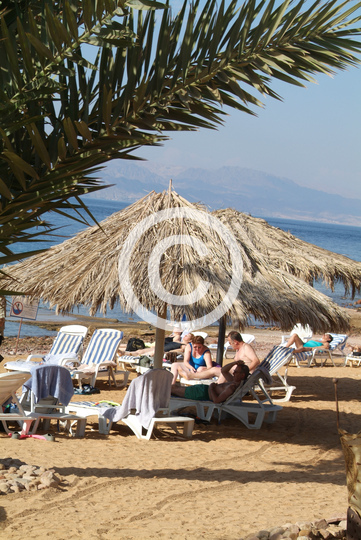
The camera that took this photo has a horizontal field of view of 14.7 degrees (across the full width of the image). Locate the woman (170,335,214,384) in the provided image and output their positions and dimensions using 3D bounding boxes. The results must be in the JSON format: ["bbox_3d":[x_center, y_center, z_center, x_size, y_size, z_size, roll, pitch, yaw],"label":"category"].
[{"bbox_3d":[0.237,1.608,22.593,0.750,1.000,0.650,6,3,14],"label":"woman"}]

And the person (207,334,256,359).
[{"bbox_3d":[0.790,1.607,22.493,0.800,1.120,0.550,4,3,-31],"label":"person"}]

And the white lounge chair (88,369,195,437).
[{"bbox_3d":[-0.769,1.691,18.708,1.860,0.880,0.700,8,3,43],"label":"white lounge chair"}]

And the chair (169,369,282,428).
[{"bbox_3d":[0.484,1.756,20.631,1.860,0.880,0.700,7,3,21],"label":"chair"}]

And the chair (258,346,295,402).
[{"bbox_3d":[0.958,1.701,23.228,1.860,0.920,0.700,4,3,-34],"label":"chair"}]

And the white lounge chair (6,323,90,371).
[{"bbox_3d":[-2.235,1.381,23.064,0.700,0.920,1.860,7,3,28],"label":"white lounge chair"}]

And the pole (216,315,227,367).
[{"bbox_3d":[0.745,0.633,23.347,0.110,2.450,0.110,6,3,0],"label":"pole"}]

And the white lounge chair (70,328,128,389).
[{"bbox_3d":[-1.598,1.455,22.787,0.700,0.920,1.860,7,3,28],"label":"white lounge chair"}]

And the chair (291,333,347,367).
[{"bbox_3d":[2.893,1.731,30.893,1.800,0.760,0.700,3,3,-43],"label":"chair"}]

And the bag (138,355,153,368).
[{"bbox_3d":[-0.595,1.547,23.392,0.230,0.240,0.180,7,3,17],"label":"bag"}]

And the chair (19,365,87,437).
[{"bbox_3d":[-1.856,1.592,18.345,0.700,0.880,1.860,5,3,-23],"label":"chair"}]

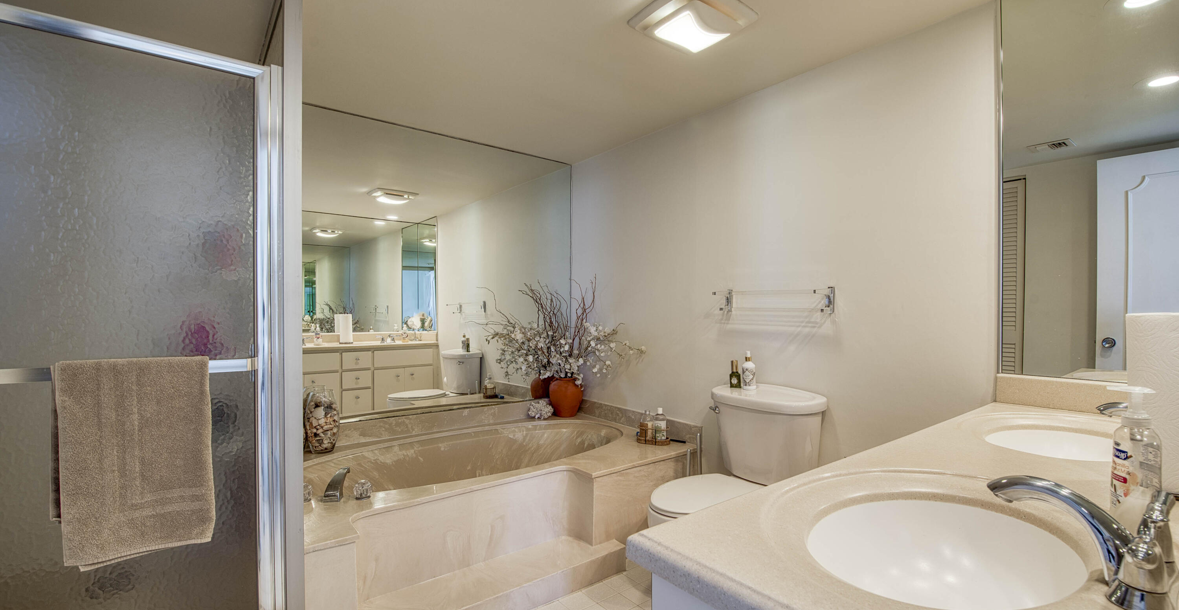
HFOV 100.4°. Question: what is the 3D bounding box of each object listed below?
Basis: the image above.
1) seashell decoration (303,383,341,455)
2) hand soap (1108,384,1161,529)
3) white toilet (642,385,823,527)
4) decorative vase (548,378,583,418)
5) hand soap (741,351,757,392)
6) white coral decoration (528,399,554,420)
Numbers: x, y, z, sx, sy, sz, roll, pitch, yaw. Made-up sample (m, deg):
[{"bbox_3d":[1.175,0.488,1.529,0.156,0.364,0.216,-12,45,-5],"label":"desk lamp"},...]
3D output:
[{"bbox_3d":[-1.332,0.577,2.446,0.148,0.300,0.148,1,-1,-37],"label":"seashell decoration"},{"bbox_3d":[0.723,0.211,0.653,0.075,0.200,0.052,1,-1,-37],"label":"hand soap"},{"bbox_3d":[0.544,0.755,1.984,0.755,0.748,0.510,1,-1,-37],"label":"white toilet"},{"bbox_3d":[-0.165,0.616,3.305,0.225,0.250,0.225,0,0,0],"label":"decorative vase"},{"bbox_3d":[0.732,0.300,2.248,0.058,0.168,0.058,0,-1,44],"label":"hand soap"},{"bbox_3d":[-0.322,0.674,3.225,0.160,0.130,0.130,1,-1,-37],"label":"white coral decoration"}]

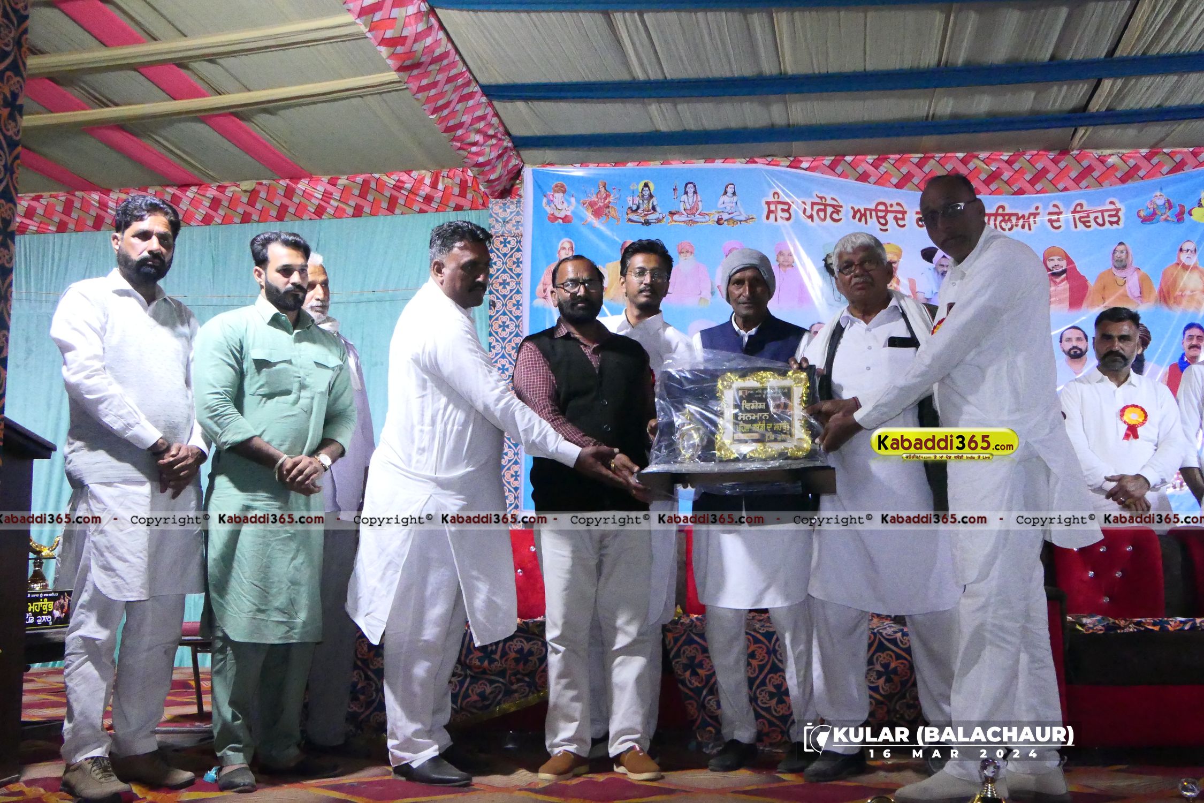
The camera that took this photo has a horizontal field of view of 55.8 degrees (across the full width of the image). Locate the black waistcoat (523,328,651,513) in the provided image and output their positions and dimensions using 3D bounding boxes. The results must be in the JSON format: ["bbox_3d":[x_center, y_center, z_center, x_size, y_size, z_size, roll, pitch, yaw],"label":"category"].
[{"bbox_3d":[-0.038,0.060,3.676,0.430,0.608,0.290,1,-6,-12],"label":"black waistcoat"}]

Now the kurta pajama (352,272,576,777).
[{"bbox_3d":[-0.425,0.355,3.482,0.680,1.479,0.500,-2,-7,18],"label":"kurta pajama"}]

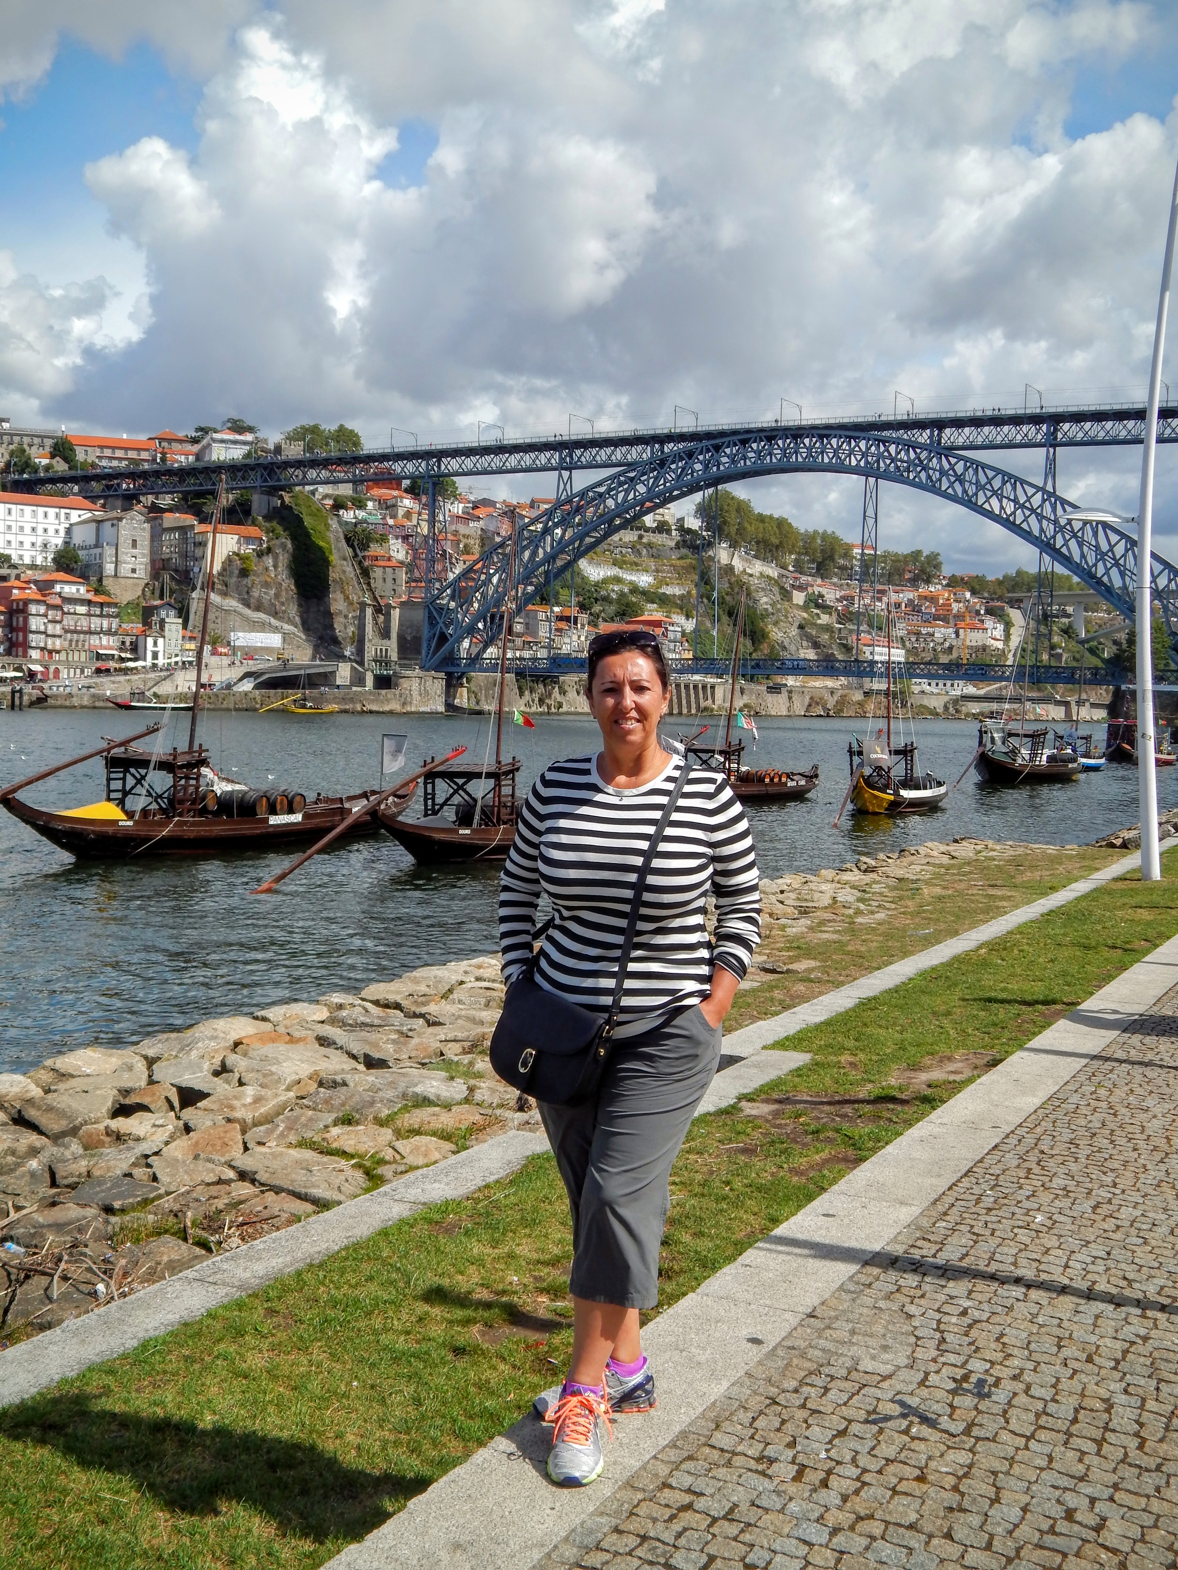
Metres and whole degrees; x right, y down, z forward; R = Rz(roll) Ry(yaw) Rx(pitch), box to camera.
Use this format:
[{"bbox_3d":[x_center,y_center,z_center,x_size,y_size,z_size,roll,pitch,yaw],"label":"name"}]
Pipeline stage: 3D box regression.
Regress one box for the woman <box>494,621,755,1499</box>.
[{"bbox_3d":[0.081,0.502,3.458,0.530,1.640,0.430,2,4,7],"label":"woman"}]

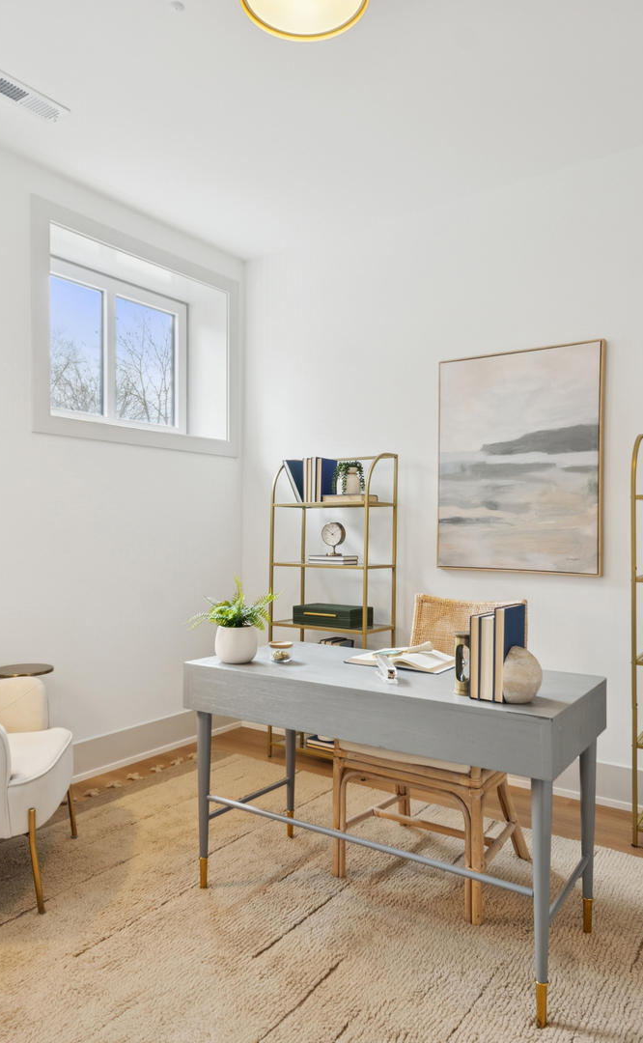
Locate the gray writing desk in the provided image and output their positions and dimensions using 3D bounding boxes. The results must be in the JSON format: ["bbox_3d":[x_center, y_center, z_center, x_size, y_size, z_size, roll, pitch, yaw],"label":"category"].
[{"bbox_3d":[0.207,0.875,2.123,1.220,0.780,0.550,0,0,35],"label":"gray writing desk"}]

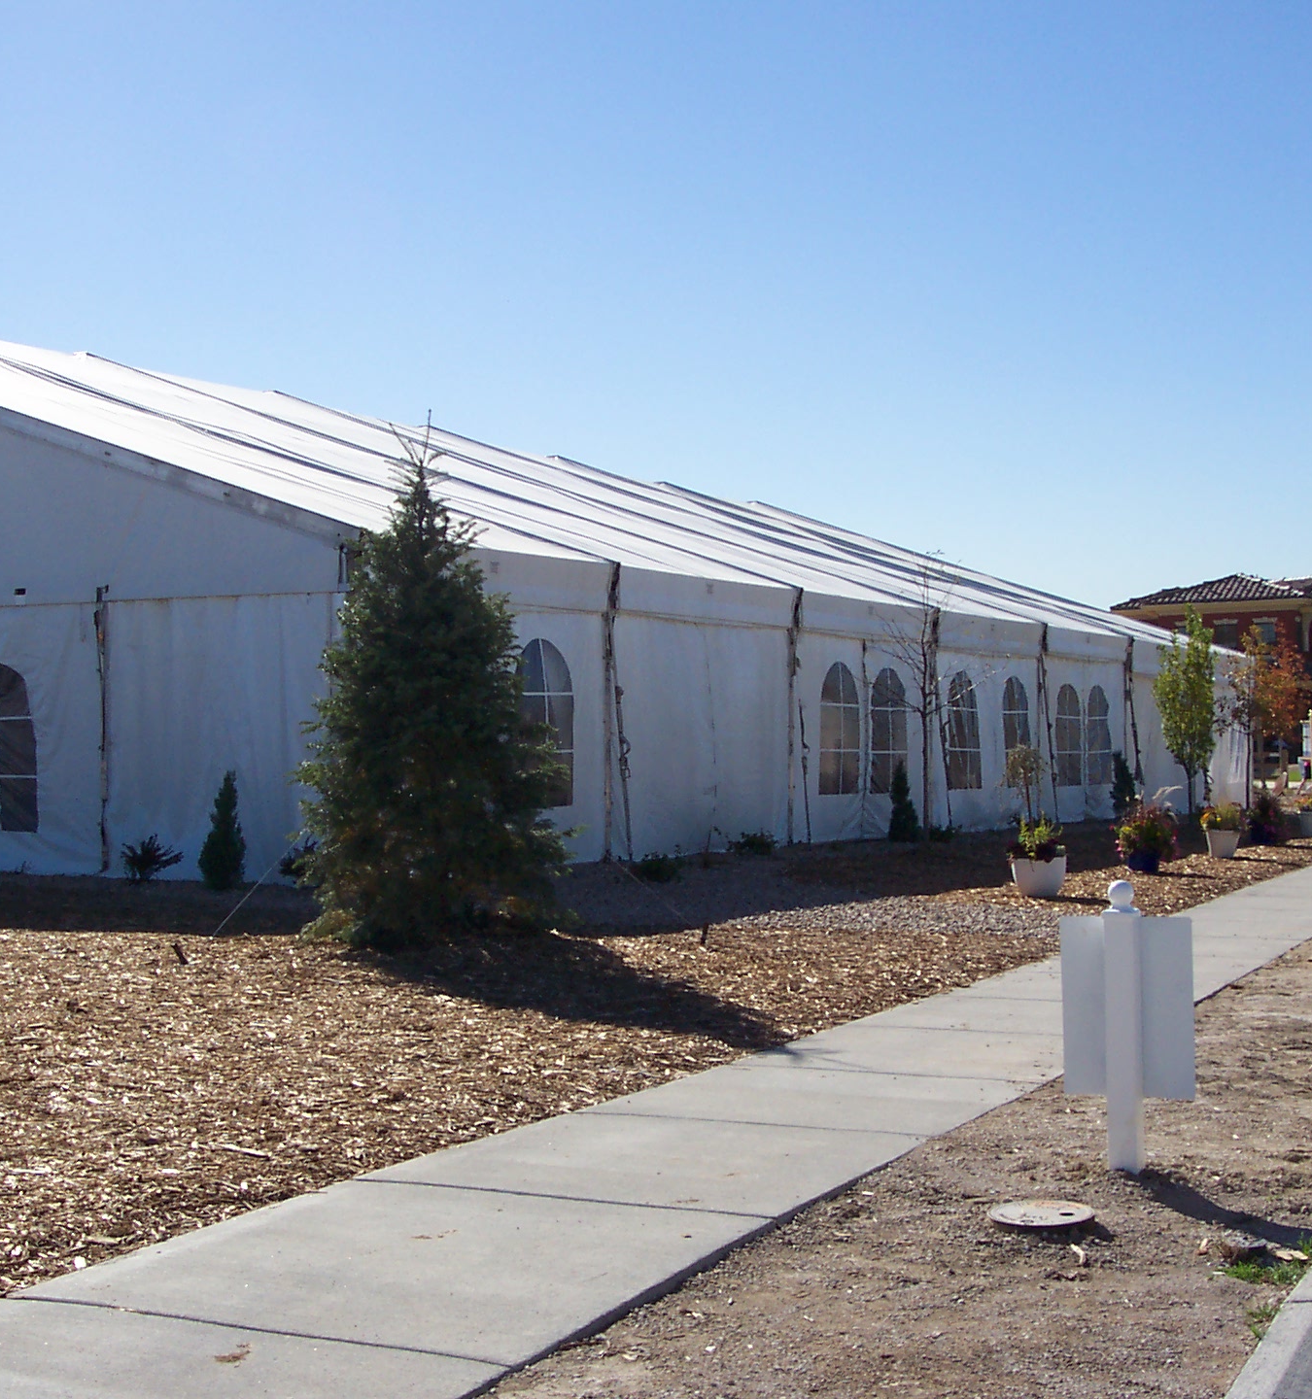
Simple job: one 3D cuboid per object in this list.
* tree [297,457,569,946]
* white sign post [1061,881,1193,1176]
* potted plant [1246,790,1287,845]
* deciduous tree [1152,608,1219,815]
[{"bbox_3d":[-1.651,-0.049,16.400,2.000,3.700,2.000,0,-1,0],"label":"tree"},{"bbox_3d":[1.613,1.125,7.580,0.480,1.000,0.130,0,-1,22],"label":"white sign post"},{"bbox_3d":[8.630,1.680,31.300,0.570,0.770,0.570,0,-1,25],"label":"potted plant"},{"bbox_3d":[10.488,0.211,43.800,1.300,4.100,1.300,0,-1,25],"label":"deciduous tree"}]

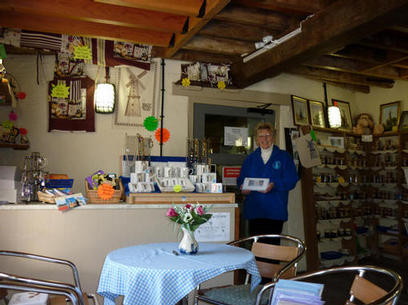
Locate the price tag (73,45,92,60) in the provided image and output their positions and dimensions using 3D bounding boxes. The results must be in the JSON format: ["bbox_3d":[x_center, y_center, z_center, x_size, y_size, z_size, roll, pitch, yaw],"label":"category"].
[{"bbox_3d":[-1.213,-0.999,3.880,0.190,0.155,0.010,2,-5,-18],"label":"price tag"}]

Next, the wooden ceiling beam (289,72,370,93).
[{"bbox_3d":[1.602,-0.901,5.000,1.470,0.110,0.130,4,-5,-33],"label":"wooden ceiling beam"}]

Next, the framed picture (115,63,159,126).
[{"bbox_3d":[-0.716,-0.596,4.060,0.434,0.645,0.030,2,-4,-16],"label":"framed picture"}]

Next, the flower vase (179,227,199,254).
[{"bbox_3d":[-0.073,0.415,1.830,0.090,0.130,0.090,1,-4,0],"label":"flower vase"}]

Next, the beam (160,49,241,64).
[{"bbox_3d":[-0.038,-1.045,4.249,0.860,0.120,0.120,2,-4,-16],"label":"beam"}]

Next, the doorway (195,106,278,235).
[{"bbox_3d":[0.322,0.421,4.346,0.950,1.920,0.120,2,-4,-16],"label":"doorway"}]

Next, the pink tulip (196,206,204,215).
[{"bbox_3d":[-0.016,0.273,1.830,0.037,0.040,0.037,1,-4,0],"label":"pink tulip"}]

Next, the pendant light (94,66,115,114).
[{"bbox_3d":[-0.922,-0.575,3.600,0.185,0.420,0.185,2,-4,-16],"label":"pendant light"}]

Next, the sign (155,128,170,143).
[{"bbox_3d":[-0.447,-0.183,4.180,0.165,0.155,0.010,2,-5,-18],"label":"sign"}]

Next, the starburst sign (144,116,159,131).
[{"bbox_3d":[-0.561,-0.310,4.150,0.155,0.155,0.010,2,-5,-18],"label":"starburst sign"}]

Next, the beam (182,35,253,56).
[{"bbox_3d":[0.150,-1.143,4.160,0.860,0.160,0.080,2,-5,-18],"label":"beam"}]

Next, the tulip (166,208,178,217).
[{"bbox_3d":[-0.157,0.300,1.940,0.058,0.046,0.052,1,-5,0],"label":"tulip"}]

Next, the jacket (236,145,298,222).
[{"bbox_3d":[0.615,0.290,3.760,0.590,0.730,0.360,0,-5,7],"label":"jacket"}]

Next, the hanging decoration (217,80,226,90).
[{"bbox_3d":[0.190,-0.728,4.220,0.100,0.100,0.012,2,-4,-16],"label":"hanging decoration"}]

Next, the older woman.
[{"bbox_3d":[0.607,0.530,3.750,0.590,1.650,0.400,0,-5,7],"label":"older woman"}]

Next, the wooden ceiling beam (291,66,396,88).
[{"bbox_3d":[1.840,-0.980,5.060,1.620,0.160,0.100,2,-5,-18],"label":"wooden ceiling beam"}]

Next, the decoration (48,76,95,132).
[{"bbox_3d":[-1.279,-0.463,3.750,0.430,0.540,0.050,2,-4,-16],"label":"decoration"}]

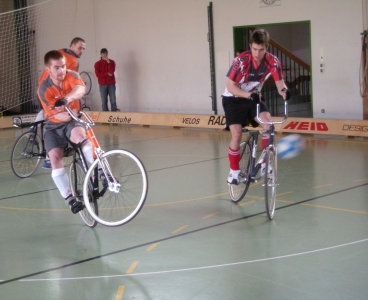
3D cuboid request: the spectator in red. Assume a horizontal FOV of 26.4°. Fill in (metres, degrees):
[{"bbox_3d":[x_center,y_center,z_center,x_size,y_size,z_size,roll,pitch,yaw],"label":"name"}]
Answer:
[{"bbox_3d":[-1.801,-1.453,18.100,0.510,1.760,0.370,-4,7,-10],"label":"spectator in red"}]

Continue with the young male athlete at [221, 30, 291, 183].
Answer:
[{"bbox_3d":[0.673,-0.410,7.400,0.540,1.460,0.800,-4,7,-14],"label":"young male athlete"}]

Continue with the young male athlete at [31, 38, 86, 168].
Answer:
[{"bbox_3d":[-1.670,-0.628,10.500,0.640,1.700,0.760,3,8,38],"label":"young male athlete"}]

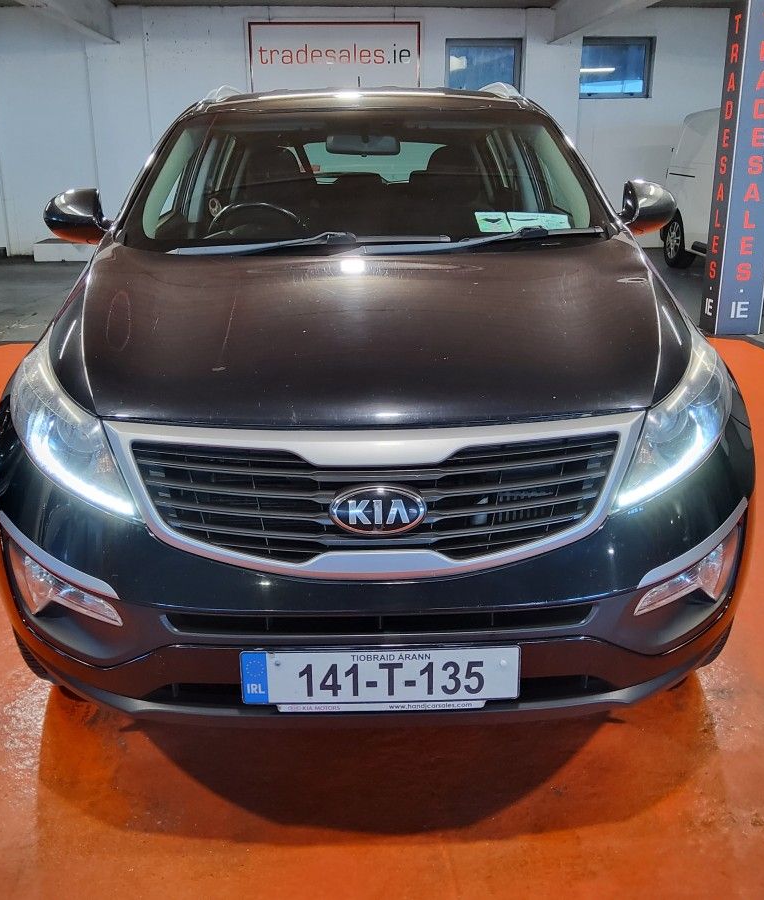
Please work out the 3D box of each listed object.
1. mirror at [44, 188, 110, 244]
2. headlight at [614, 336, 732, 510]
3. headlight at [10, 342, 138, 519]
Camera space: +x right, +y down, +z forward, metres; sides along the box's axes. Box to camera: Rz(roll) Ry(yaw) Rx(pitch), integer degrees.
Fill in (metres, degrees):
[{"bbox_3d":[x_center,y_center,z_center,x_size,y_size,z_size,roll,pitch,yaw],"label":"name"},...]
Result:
[{"bbox_3d":[-0.989,-0.774,2.990,0.210,0.180,0.180,-1,18,-1],"label":"mirror"},{"bbox_3d":[0.614,-0.082,1.923,0.360,0.245,0.500,-1,18,-1],"label":"headlight"},{"bbox_3d":[-0.651,-0.056,1.895,0.360,0.245,0.500,-1,18,-1],"label":"headlight"}]

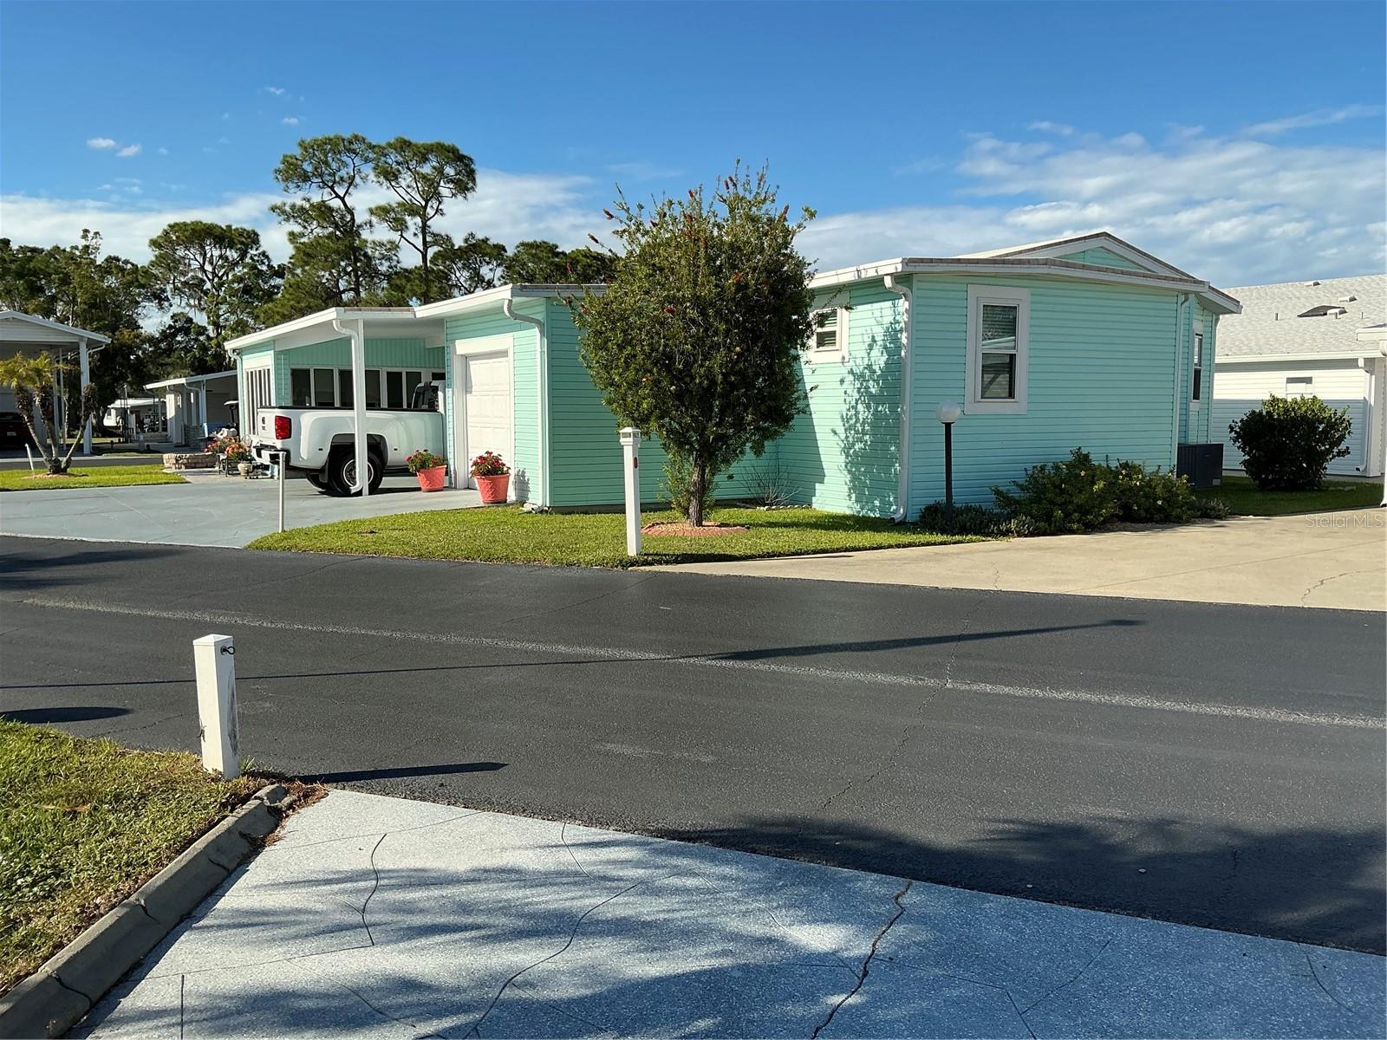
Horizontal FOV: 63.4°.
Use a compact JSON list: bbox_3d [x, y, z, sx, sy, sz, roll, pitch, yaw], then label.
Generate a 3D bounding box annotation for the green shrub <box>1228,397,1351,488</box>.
[{"bbox_3d":[10.681,-1.401,19.928,2.050,1.670,1.950,3,7,28],"label":"green shrub"}]

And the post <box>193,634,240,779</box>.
[{"bbox_3d":[-2.064,0.805,4.885,0.115,0.620,0.115,2,6,20],"label":"post"}]

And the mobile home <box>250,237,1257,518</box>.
[{"bbox_3d":[-0.653,-3.060,23.368,15.300,4.350,18.000,-3,7,-27],"label":"mobile home"}]

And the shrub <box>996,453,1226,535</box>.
[{"bbox_3d":[5.808,-0.482,15.518,4.000,0.980,1.350,-3,7,-27],"label":"shrub"}]

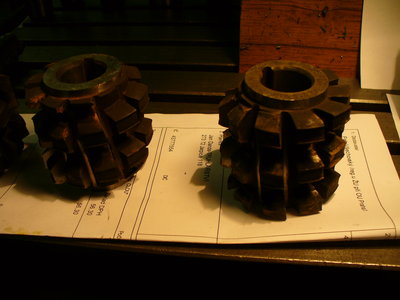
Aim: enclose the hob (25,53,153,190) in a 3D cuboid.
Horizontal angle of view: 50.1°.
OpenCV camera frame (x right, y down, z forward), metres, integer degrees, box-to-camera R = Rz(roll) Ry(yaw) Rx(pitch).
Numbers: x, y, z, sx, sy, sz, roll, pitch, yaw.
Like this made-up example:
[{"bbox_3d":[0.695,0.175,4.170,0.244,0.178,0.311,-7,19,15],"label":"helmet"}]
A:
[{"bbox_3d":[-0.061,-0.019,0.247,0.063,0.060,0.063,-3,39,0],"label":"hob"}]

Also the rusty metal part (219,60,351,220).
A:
[{"bbox_3d":[0.043,-0.009,0.224,0.064,0.064,0.064,-3,39,0],"label":"rusty metal part"}]

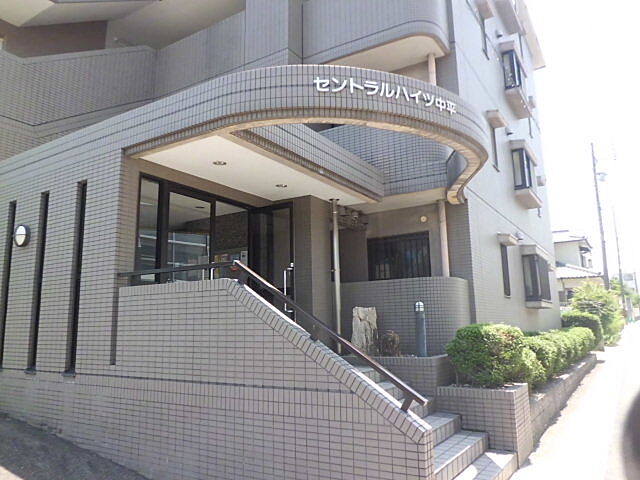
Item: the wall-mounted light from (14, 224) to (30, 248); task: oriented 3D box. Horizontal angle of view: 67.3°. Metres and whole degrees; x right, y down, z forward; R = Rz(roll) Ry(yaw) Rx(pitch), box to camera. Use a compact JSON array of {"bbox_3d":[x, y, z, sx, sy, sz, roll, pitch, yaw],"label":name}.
[{"bbox_3d":[-3.845,-0.051,6.184,0.285,0.285,0.090,-7,-12,32],"label":"wall-mounted light"}]

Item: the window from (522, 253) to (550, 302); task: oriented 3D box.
[{"bbox_3d":[5.490,1.011,12.124,0.304,1.065,1.890,-7,-12,32],"label":"window"}]

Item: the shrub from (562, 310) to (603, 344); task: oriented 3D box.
[{"bbox_3d":[12.649,4.294,23.274,1.620,1.480,1.300,-7,-12,32],"label":"shrub"}]

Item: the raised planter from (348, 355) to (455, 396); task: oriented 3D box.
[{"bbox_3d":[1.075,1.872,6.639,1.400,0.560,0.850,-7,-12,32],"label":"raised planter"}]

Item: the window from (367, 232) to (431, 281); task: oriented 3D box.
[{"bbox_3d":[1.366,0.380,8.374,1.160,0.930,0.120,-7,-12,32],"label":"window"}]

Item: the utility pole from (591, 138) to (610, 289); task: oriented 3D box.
[{"bbox_3d":[18.292,-0.080,31.062,0.330,13.100,0.330,-7,-12,32],"label":"utility pole"}]

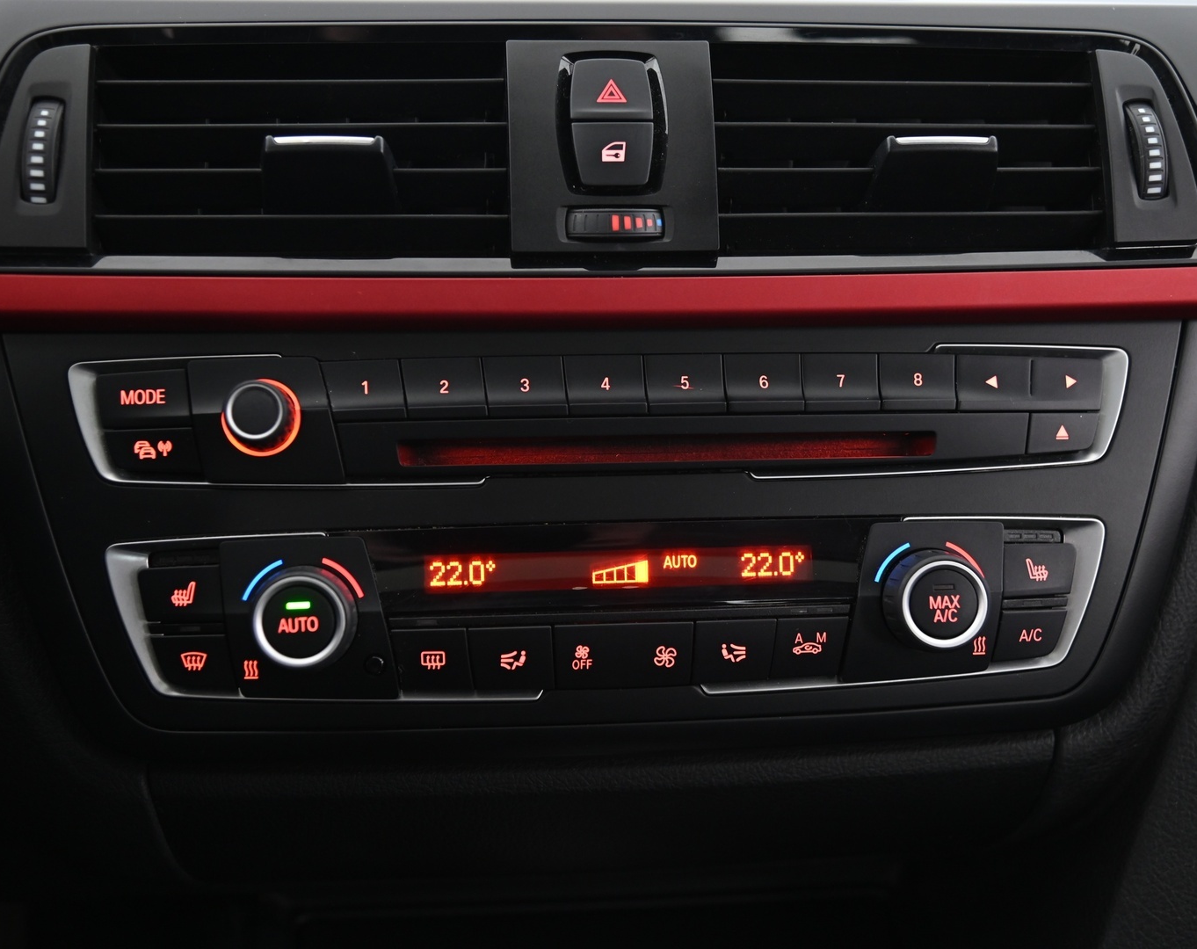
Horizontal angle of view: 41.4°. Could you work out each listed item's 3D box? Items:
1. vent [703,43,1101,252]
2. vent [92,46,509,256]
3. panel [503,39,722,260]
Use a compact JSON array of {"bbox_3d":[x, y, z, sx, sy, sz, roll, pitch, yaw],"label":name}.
[{"bbox_3d":[0.077,-0.080,0.396,0.096,0.048,0.030,-1,-3,-10],"label":"vent"},{"bbox_3d":[-0.072,-0.079,0.388,0.099,0.049,0.030,-1,-3,-2],"label":"vent"},{"bbox_3d":[0.003,-0.079,0.384,0.049,0.050,0.020,-1,-3,-5],"label":"panel"}]

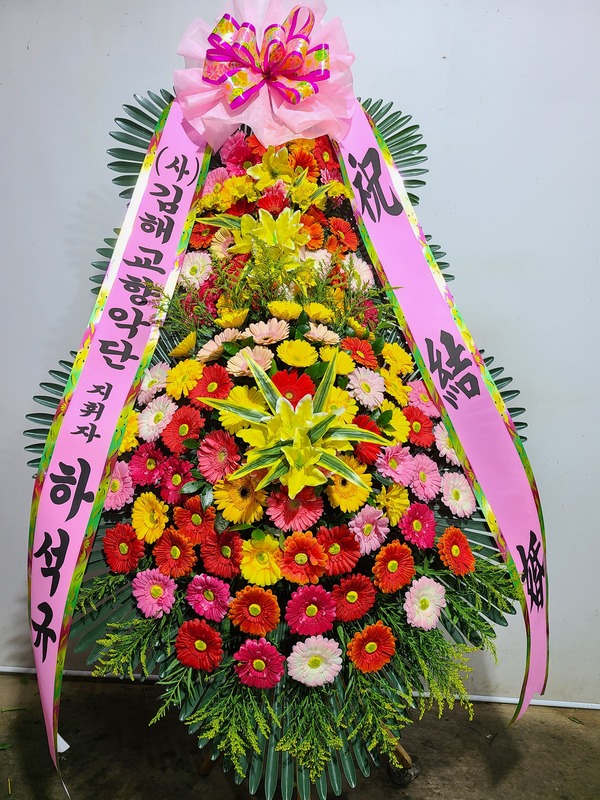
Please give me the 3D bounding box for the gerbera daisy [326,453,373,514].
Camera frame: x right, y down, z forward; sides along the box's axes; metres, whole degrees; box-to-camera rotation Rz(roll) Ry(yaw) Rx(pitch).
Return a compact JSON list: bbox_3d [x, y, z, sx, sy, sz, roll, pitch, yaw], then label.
[{"bbox_3d":[0.093,0.167,1.199,0.113,0.113,0.042,-4,1,-22],"label":"gerbera daisy"}]

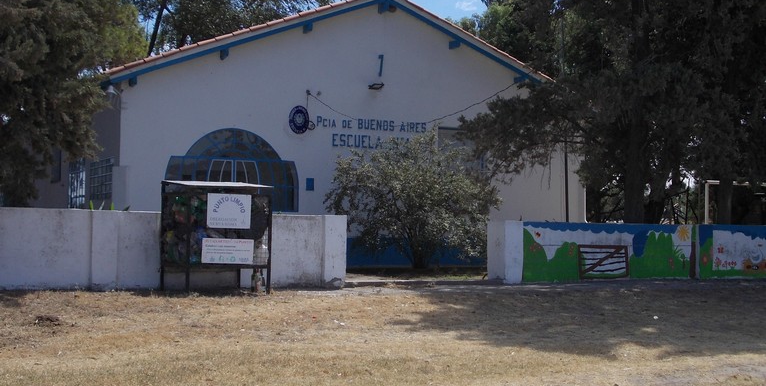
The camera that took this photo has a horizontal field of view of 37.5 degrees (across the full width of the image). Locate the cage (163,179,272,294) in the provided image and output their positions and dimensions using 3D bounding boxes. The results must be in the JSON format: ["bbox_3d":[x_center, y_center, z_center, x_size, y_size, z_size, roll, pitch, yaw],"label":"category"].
[{"bbox_3d":[-2.179,0.548,14.720,1.140,1.450,1.000,2,-3,-30],"label":"cage"}]

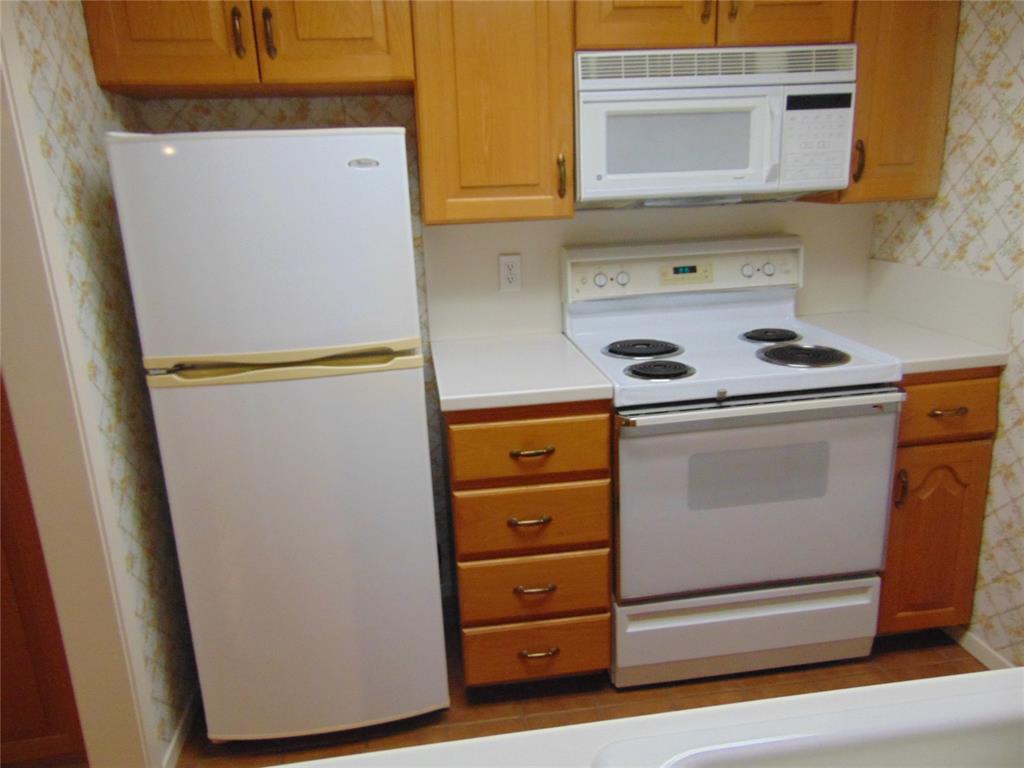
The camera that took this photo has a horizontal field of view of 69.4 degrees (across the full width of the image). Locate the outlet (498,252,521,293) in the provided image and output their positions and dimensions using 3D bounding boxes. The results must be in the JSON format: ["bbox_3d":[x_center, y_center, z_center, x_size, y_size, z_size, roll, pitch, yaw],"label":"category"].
[{"bbox_3d":[-0.003,-0.350,2.335,0.071,0.115,0.012,-5,16,-6],"label":"outlet"}]

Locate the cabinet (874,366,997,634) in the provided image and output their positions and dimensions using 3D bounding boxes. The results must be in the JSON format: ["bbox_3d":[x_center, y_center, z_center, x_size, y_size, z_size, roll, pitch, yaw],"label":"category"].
[{"bbox_3d":[1.129,0.264,2.331,0.291,0.792,0.630,-5,16,-6],"label":"cabinet"}]

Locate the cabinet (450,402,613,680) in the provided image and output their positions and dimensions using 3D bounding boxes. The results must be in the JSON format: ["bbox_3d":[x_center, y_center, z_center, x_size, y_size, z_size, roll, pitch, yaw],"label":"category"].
[{"bbox_3d":[0.021,0.352,2.207,0.407,0.792,0.630,-5,16,-6],"label":"cabinet"}]

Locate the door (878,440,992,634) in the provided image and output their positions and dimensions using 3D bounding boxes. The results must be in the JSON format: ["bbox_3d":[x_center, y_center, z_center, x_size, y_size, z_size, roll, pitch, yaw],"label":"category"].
[{"bbox_3d":[1.193,0.444,2.113,0.287,0.590,0.022,-4,16,-7],"label":"door"}]

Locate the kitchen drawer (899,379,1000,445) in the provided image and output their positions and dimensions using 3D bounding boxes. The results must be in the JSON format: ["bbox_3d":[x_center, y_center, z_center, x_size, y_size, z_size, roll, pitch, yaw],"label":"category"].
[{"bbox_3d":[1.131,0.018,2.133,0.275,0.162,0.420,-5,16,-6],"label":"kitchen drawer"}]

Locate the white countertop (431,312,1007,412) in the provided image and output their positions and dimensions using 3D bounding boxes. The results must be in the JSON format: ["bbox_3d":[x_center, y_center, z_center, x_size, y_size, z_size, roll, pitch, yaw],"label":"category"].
[{"bbox_3d":[0.524,-0.087,2.153,1.482,0.039,0.632,-5,16,-6],"label":"white countertop"}]

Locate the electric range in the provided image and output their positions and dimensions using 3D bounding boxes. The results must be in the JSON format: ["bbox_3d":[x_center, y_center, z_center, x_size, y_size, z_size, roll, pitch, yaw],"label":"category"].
[{"bbox_3d":[0.601,0.196,2.218,0.760,1.183,0.675,-5,16,-6],"label":"electric range"}]

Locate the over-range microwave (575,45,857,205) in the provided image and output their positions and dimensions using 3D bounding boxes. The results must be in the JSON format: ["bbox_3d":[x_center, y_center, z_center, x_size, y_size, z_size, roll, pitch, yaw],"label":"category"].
[{"bbox_3d":[0.537,-0.728,2.134,0.760,0.391,0.335,-5,16,-6],"label":"over-range microwave"}]

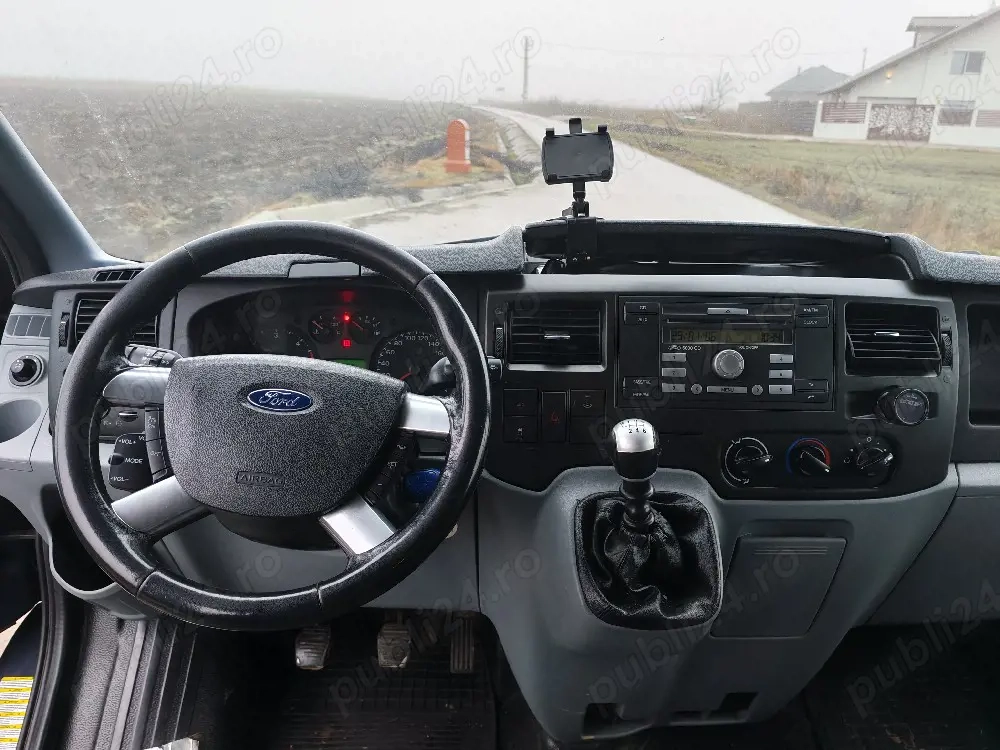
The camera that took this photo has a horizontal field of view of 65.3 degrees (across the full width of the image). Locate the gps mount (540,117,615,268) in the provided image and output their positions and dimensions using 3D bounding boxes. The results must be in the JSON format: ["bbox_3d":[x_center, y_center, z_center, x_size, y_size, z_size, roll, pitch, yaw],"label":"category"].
[{"bbox_3d":[0.091,-0.218,0.920,0.083,0.172,0.080,1,19,0],"label":"gps mount"}]

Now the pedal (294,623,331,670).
[{"bbox_3d":[-0.290,0.418,1.205,0.056,0.070,0.030,2,-15,-1],"label":"pedal"}]

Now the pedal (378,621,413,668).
[{"bbox_3d":[-0.166,0.427,1.230,0.055,0.078,0.045,1,-9,0],"label":"pedal"}]

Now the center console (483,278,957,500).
[{"bbox_3d":[0.232,0.013,0.870,0.495,0.235,0.110,1,1,0],"label":"center console"}]

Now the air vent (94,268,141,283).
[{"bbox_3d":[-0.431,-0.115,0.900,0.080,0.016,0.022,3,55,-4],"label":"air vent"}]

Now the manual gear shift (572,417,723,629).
[{"bbox_3d":[0.136,0.135,0.735,0.132,0.195,0.125,1,7,0],"label":"manual gear shift"}]

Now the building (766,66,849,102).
[{"bbox_3d":[29.742,-26.754,74.000,8.700,5.600,8.700,10,21,24],"label":"building"}]

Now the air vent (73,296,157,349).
[{"bbox_3d":[-0.431,-0.058,0.872,0.096,0.062,0.025,1,-6,-3],"label":"air vent"}]

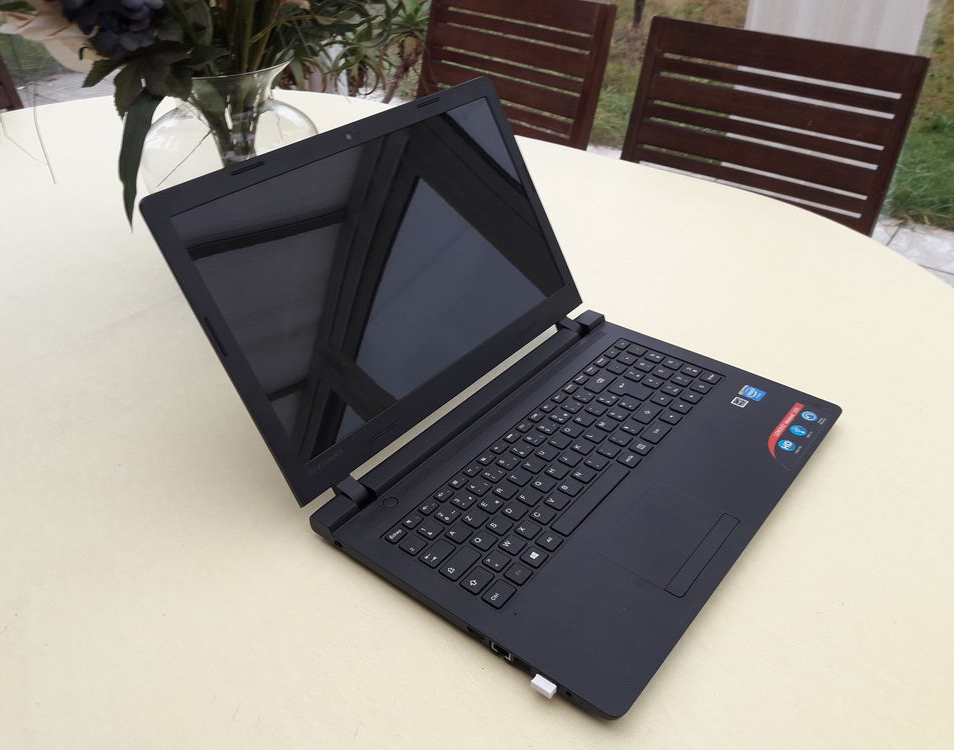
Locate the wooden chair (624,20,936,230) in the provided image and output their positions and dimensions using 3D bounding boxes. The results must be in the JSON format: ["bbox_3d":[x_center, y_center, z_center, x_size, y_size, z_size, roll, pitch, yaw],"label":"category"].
[{"bbox_3d":[0.308,-0.057,1.379,0.490,0.890,0.580,25,43,33],"label":"wooden chair"}]

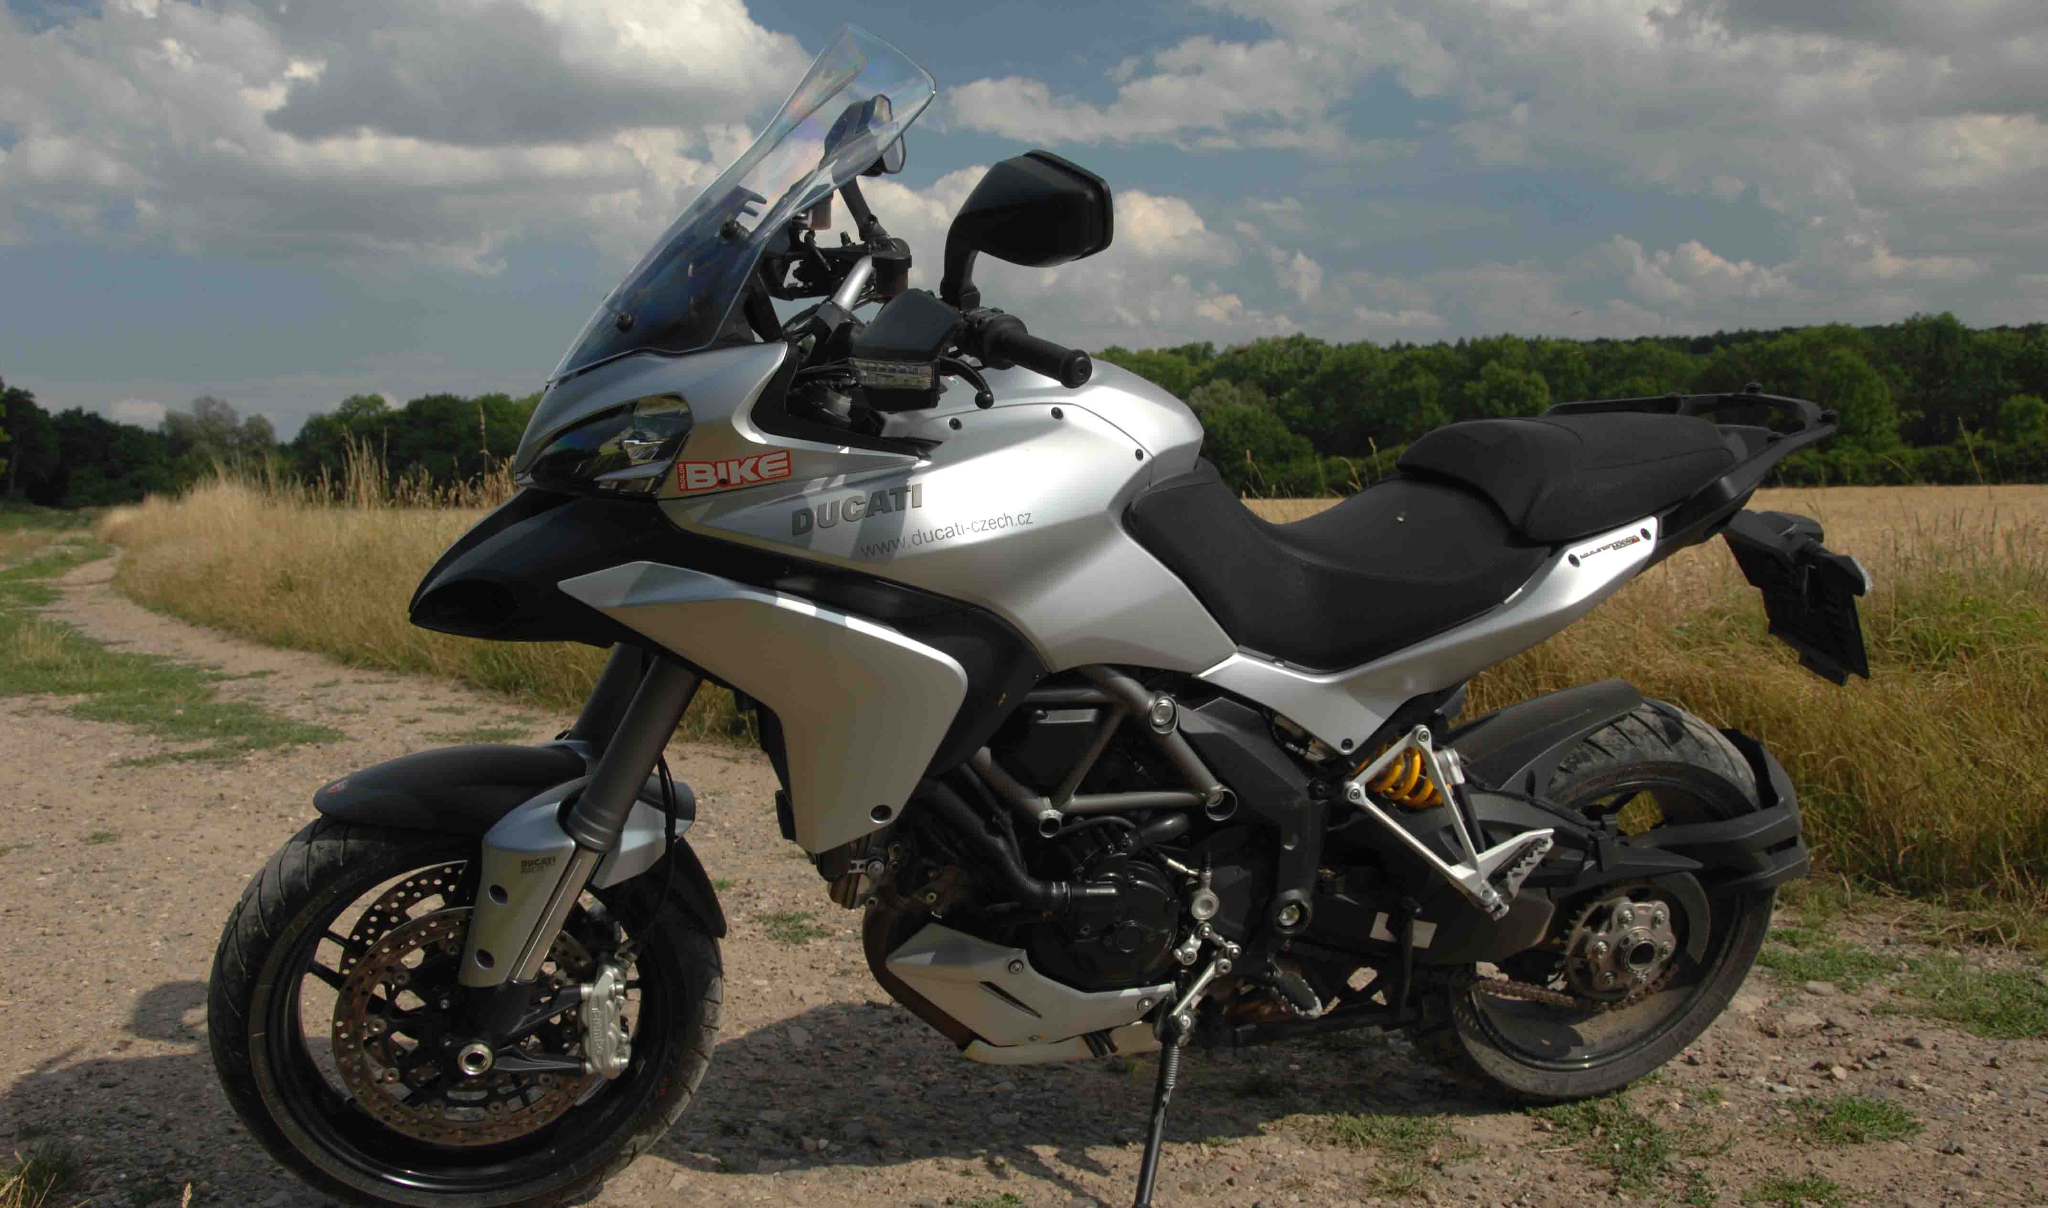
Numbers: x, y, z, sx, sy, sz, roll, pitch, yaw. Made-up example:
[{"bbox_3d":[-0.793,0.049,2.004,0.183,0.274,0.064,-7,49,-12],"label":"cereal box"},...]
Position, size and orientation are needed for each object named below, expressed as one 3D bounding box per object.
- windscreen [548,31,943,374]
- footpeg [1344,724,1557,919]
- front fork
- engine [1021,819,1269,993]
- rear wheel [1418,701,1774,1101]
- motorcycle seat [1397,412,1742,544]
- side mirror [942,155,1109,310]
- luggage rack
[{"bbox_3d":[-0.327,-0.414,2.030,0.125,0.490,0.370,41,3,-27],"label":"windscreen"},{"bbox_3d":[0.525,0.271,2.327,0.240,0.220,0.110,-1,20,-18],"label":"footpeg"},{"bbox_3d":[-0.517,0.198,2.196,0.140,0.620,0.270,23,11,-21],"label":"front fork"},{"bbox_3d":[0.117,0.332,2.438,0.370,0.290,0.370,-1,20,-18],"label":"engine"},{"bbox_3d":[0.798,0.430,2.732,0.640,0.640,0.190,-1,20,-18],"label":"rear wheel"},{"bbox_3d":[0.689,-0.181,2.456,0.440,0.125,0.290,-6,22,-16],"label":"motorcycle seat"},{"bbox_3d":[-0.001,-0.340,1.723,0.115,0.150,0.200,2,20,-11],"label":"side mirror"},{"bbox_3d":[0.913,-0.194,2.526,0.350,0.140,0.310,-6,22,-16],"label":"luggage rack"}]

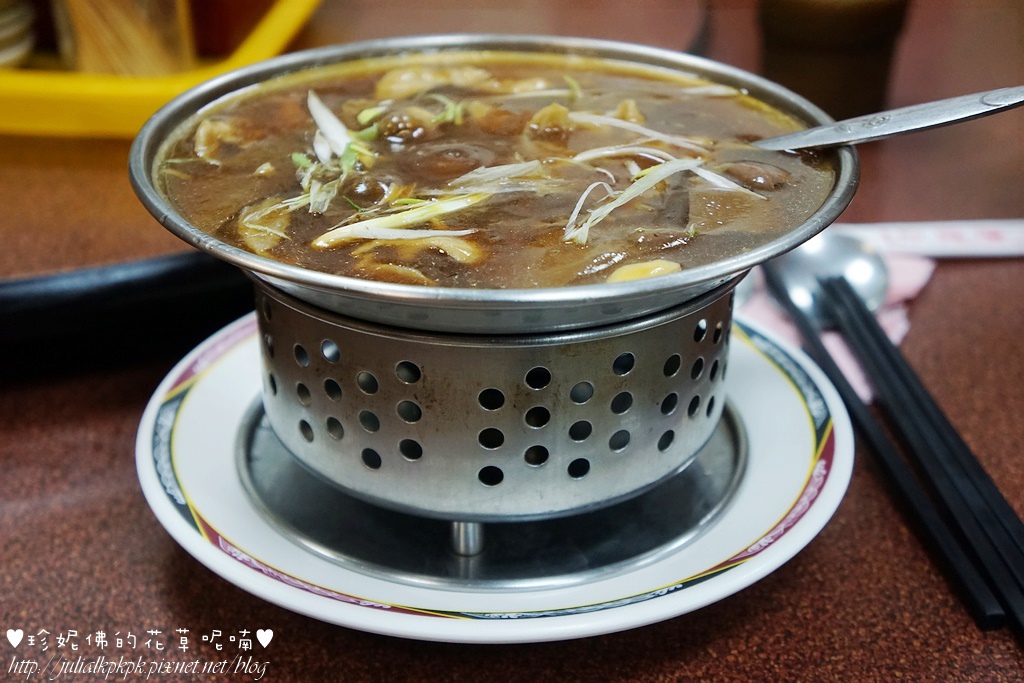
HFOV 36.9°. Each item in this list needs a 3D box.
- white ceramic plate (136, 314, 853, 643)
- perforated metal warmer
[{"bbox_3d":[-0.006,0.035,0.534,0.242,0.022,0.242,0,29,0],"label":"white ceramic plate"},{"bbox_3d":[-0.005,-0.013,0.508,0.162,0.067,0.162,0,29,0],"label":"perforated metal warmer"}]

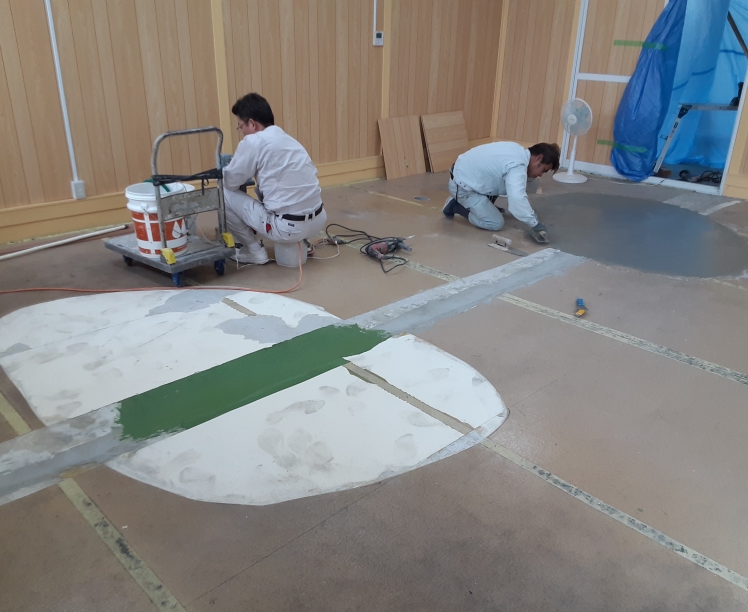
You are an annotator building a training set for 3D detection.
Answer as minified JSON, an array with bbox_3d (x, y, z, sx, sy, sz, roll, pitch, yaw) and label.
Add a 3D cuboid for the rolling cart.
[{"bbox_3d":[-1.206,-0.611,3.677,0.690,0.860,0.450,19,29,35],"label":"rolling cart"}]

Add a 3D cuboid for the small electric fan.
[{"bbox_3d":[2.068,-1.701,6.535,0.370,0.790,0.380,-14,28,-32],"label":"small electric fan"}]

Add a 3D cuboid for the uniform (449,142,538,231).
[{"bbox_3d":[0.930,-0.933,4.930,0.760,0.580,0.600,11,25,20],"label":"uniform"}]

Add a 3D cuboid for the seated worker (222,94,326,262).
[{"bbox_3d":[-0.616,-0.768,3.906,0.680,1.000,0.580,19,29,35],"label":"seated worker"}]

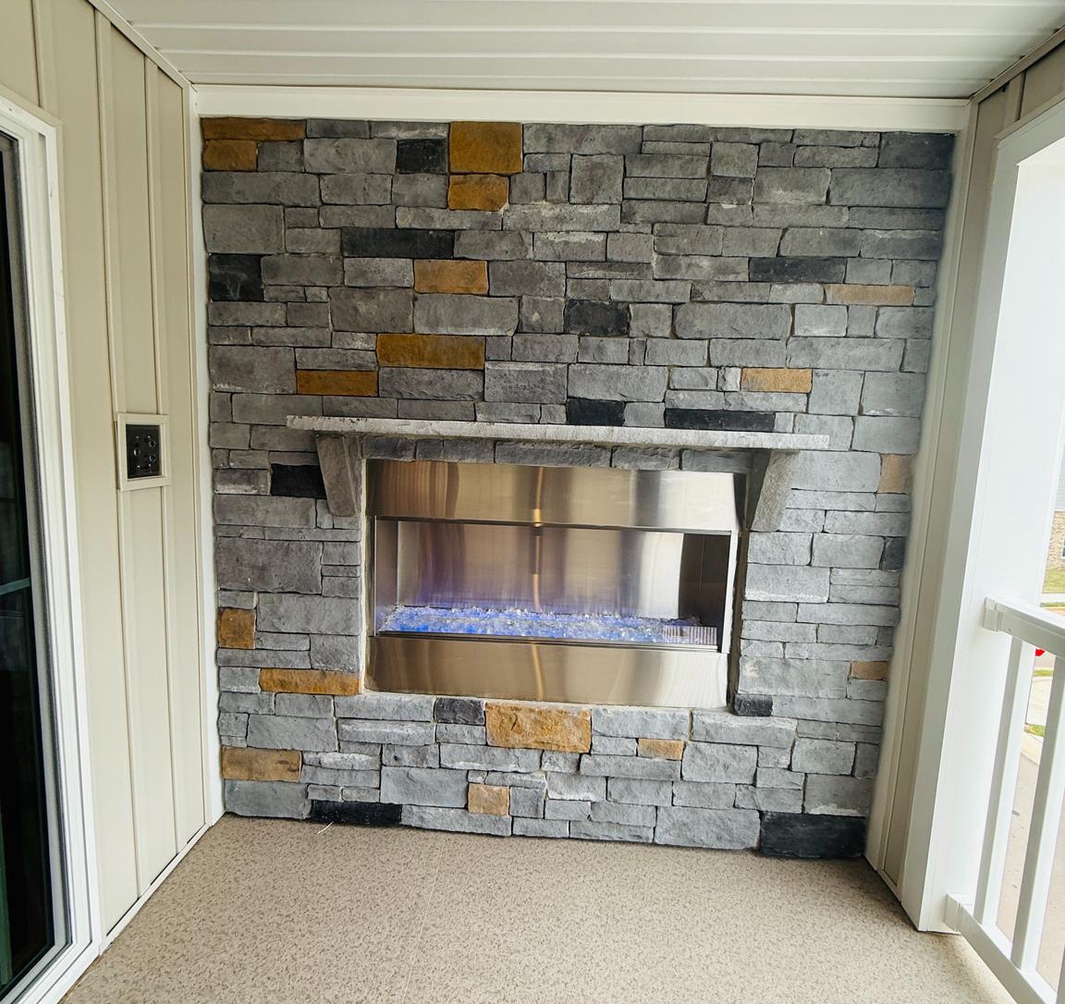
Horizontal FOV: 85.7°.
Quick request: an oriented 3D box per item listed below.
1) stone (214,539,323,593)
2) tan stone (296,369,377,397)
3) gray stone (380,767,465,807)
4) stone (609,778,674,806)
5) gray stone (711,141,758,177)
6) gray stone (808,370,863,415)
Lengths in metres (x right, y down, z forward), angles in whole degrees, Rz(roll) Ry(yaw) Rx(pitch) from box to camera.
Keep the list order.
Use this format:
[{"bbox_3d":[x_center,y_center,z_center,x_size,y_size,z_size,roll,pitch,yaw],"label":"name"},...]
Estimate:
[{"bbox_3d":[-0.878,0.211,1.953,0.356,0.179,0.070,2,7,2],"label":"stone"},{"bbox_3d":[-0.627,-0.385,1.878,0.264,0.079,0.070,2,7,2],"label":"tan stone"},{"bbox_3d":[-0.382,1.003,2.052,0.306,0.129,0.060,2,7,2],"label":"gray stone"},{"bbox_3d":[0.372,0.984,1.988,0.213,0.088,0.070,2,7,2],"label":"stone"},{"bbox_3d":[0.605,-1.024,1.747,0.136,0.094,0.070,2,7,2],"label":"gray stone"},{"bbox_3d":[0.966,-0.350,1.852,0.160,0.139,0.060,2,7,2],"label":"gray stone"}]

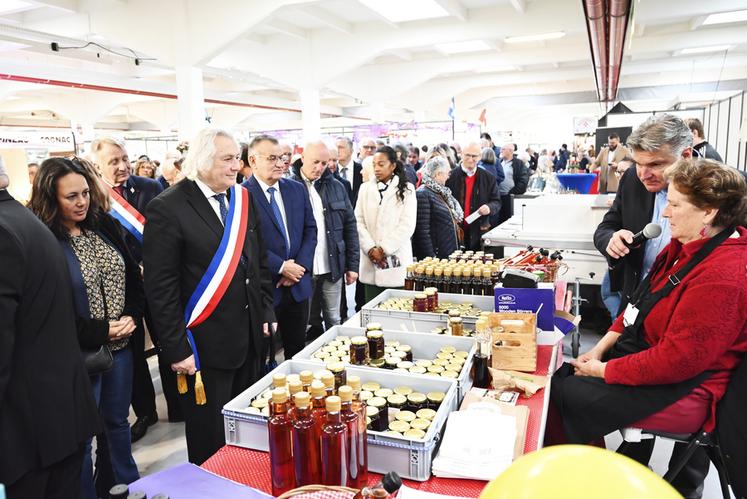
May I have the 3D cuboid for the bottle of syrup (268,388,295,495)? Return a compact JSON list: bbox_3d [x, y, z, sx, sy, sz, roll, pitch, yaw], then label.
[{"bbox_3d":[-0.225,0.473,1.368,0.061,0.280,0.061,-1,10,-6],"label":"bottle of syrup"}]

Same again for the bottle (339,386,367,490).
[{"bbox_3d":[-0.066,0.471,1.379,0.061,0.280,0.061,-1,10,-6],"label":"bottle"}]

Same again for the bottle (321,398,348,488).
[{"bbox_3d":[-0.092,0.481,1.322,0.061,0.280,0.061,-1,10,-6],"label":"bottle"}]

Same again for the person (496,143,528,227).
[{"bbox_3d":[1.854,-0.570,7.617,0.340,1.723,0.520,-8,13,-39],"label":"person"}]

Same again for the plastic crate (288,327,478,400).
[{"bbox_3d":[0.055,0.417,2.068,0.600,0.118,0.400,3,10,18],"label":"plastic crate"}]

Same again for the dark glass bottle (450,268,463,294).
[{"bbox_3d":[0.432,0.209,2.928,0.053,0.217,0.053,-1,10,-6],"label":"dark glass bottle"}]

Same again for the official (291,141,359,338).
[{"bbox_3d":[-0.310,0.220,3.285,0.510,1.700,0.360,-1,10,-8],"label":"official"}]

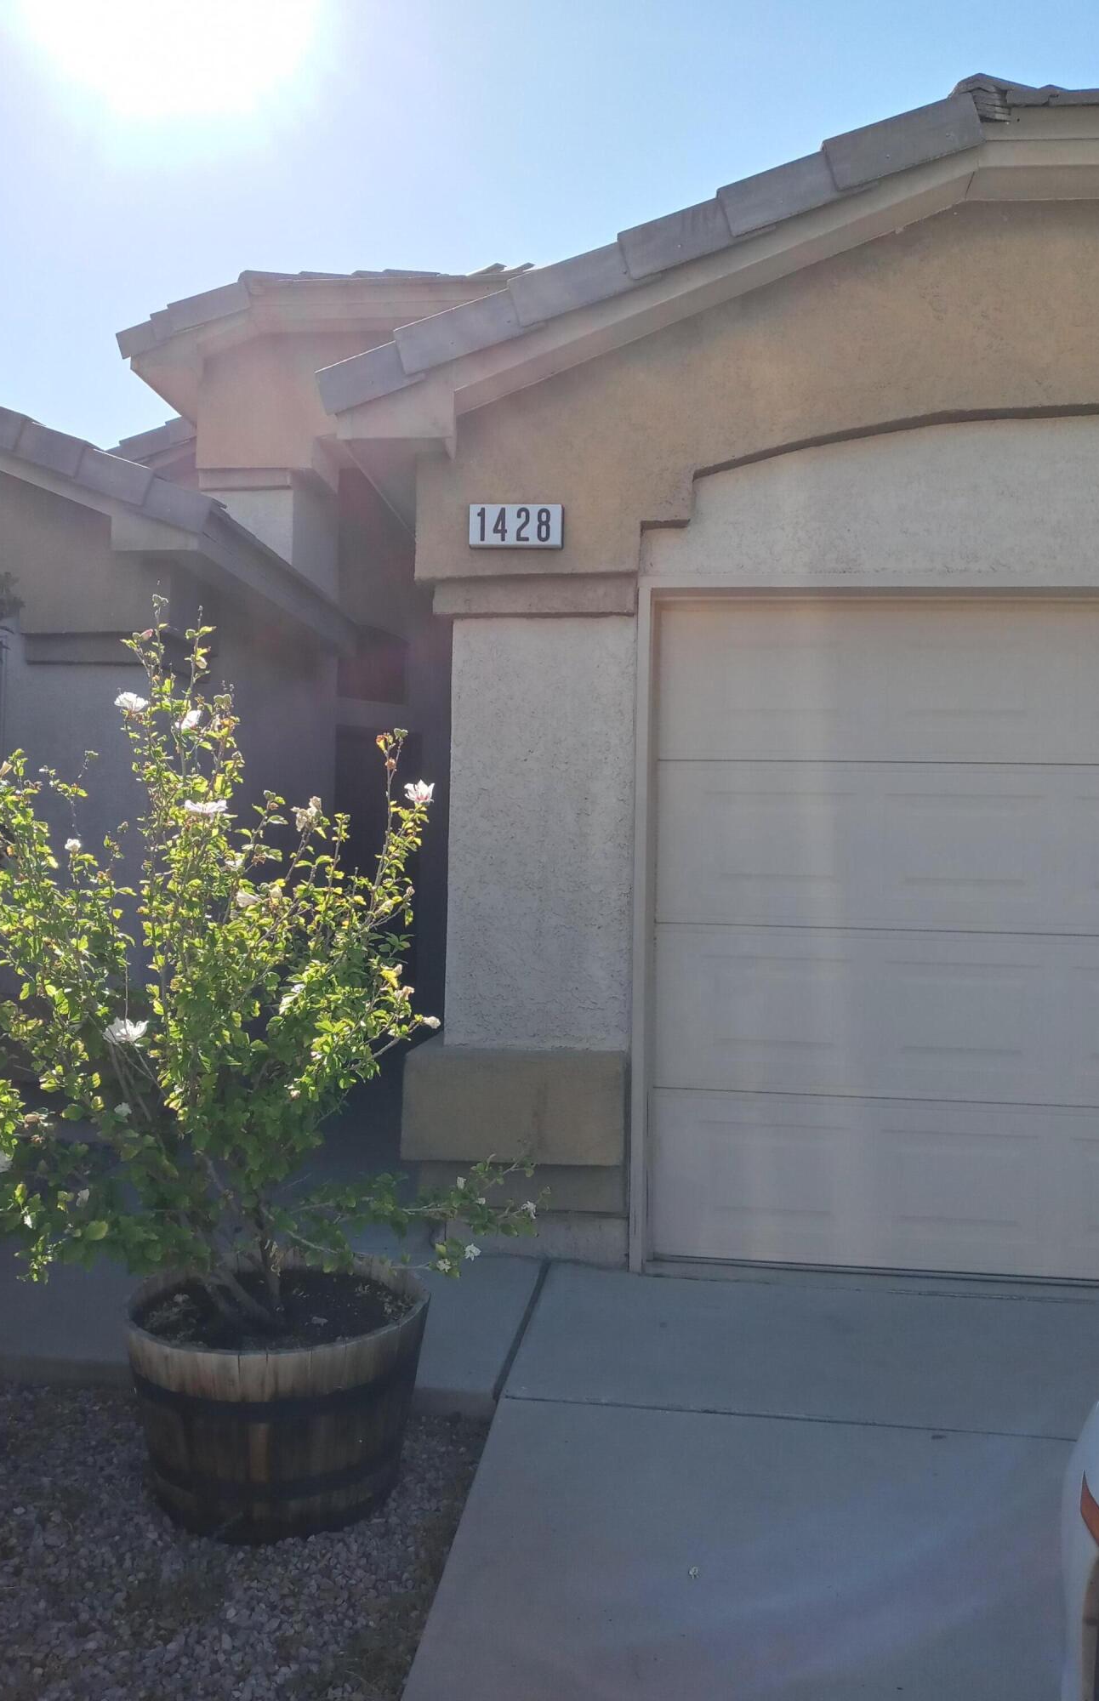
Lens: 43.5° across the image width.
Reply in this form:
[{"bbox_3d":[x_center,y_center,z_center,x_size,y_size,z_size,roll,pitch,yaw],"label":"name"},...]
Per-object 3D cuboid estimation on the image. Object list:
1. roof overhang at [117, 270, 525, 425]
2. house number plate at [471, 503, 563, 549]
[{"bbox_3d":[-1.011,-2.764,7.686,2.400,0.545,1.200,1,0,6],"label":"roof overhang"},{"bbox_3d":[-0.100,-0.998,4.246,0.286,0.126,0.050,1,0,6],"label":"house number plate"}]

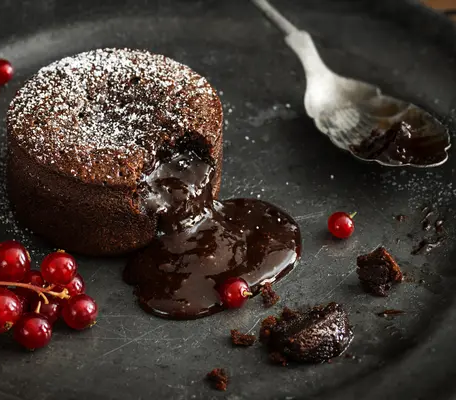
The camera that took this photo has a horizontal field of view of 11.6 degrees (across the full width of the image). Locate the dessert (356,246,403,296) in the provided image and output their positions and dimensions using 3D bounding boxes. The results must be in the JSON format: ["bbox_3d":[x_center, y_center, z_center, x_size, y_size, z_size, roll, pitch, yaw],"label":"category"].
[{"bbox_3d":[0.050,0.023,0.737,0.013,0.011,0.011,17,44,18],"label":"dessert"}]

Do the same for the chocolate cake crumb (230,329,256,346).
[{"bbox_3d":[0.005,0.044,0.718,0.008,0.004,0.005,10,42,11],"label":"chocolate cake crumb"}]

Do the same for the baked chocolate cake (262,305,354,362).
[{"bbox_3d":[0.025,0.042,0.715,0.028,0.011,0.015,-13,43,-15],"label":"baked chocolate cake"}]

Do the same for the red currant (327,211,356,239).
[{"bbox_3d":[0.038,0.009,0.755,0.009,0.009,0.009,0,41,0],"label":"red currant"}]

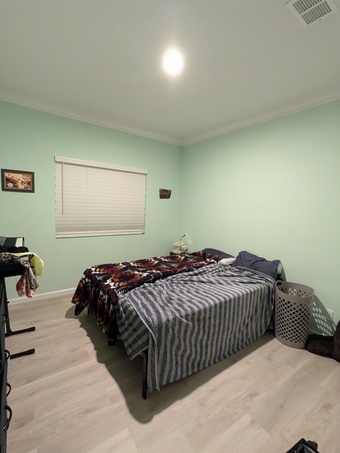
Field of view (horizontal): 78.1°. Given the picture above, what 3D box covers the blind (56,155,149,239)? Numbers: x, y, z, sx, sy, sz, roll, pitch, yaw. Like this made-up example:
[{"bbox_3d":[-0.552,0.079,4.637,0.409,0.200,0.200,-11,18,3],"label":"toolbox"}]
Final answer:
[{"bbox_3d":[-1.022,-0.415,3.393,1.476,1.153,0.086,-2,7,-36],"label":"blind"}]

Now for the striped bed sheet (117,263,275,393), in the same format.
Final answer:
[{"bbox_3d":[0.269,0.865,2.235,1.730,0.606,0.876,-2,7,-36],"label":"striped bed sheet"}]

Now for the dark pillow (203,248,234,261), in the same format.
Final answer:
[{"bbox_3d":[0.705,0.436,3.340,0.394,0.146,0.657,-2,7,-36],"label":"dark pillow"}]

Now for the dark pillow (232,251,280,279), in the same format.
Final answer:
[{"bbox_3d":[1.116,0.480,2.759,0.402,0.212,0.642,-2,7,-36],"label":"dark pillow"}]

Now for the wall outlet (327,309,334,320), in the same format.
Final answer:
[{"bbox_3d":[1.746,0.981,2.286,0.016,0.114,0.070,-2,7,-36],"label":"wall outlet"}]

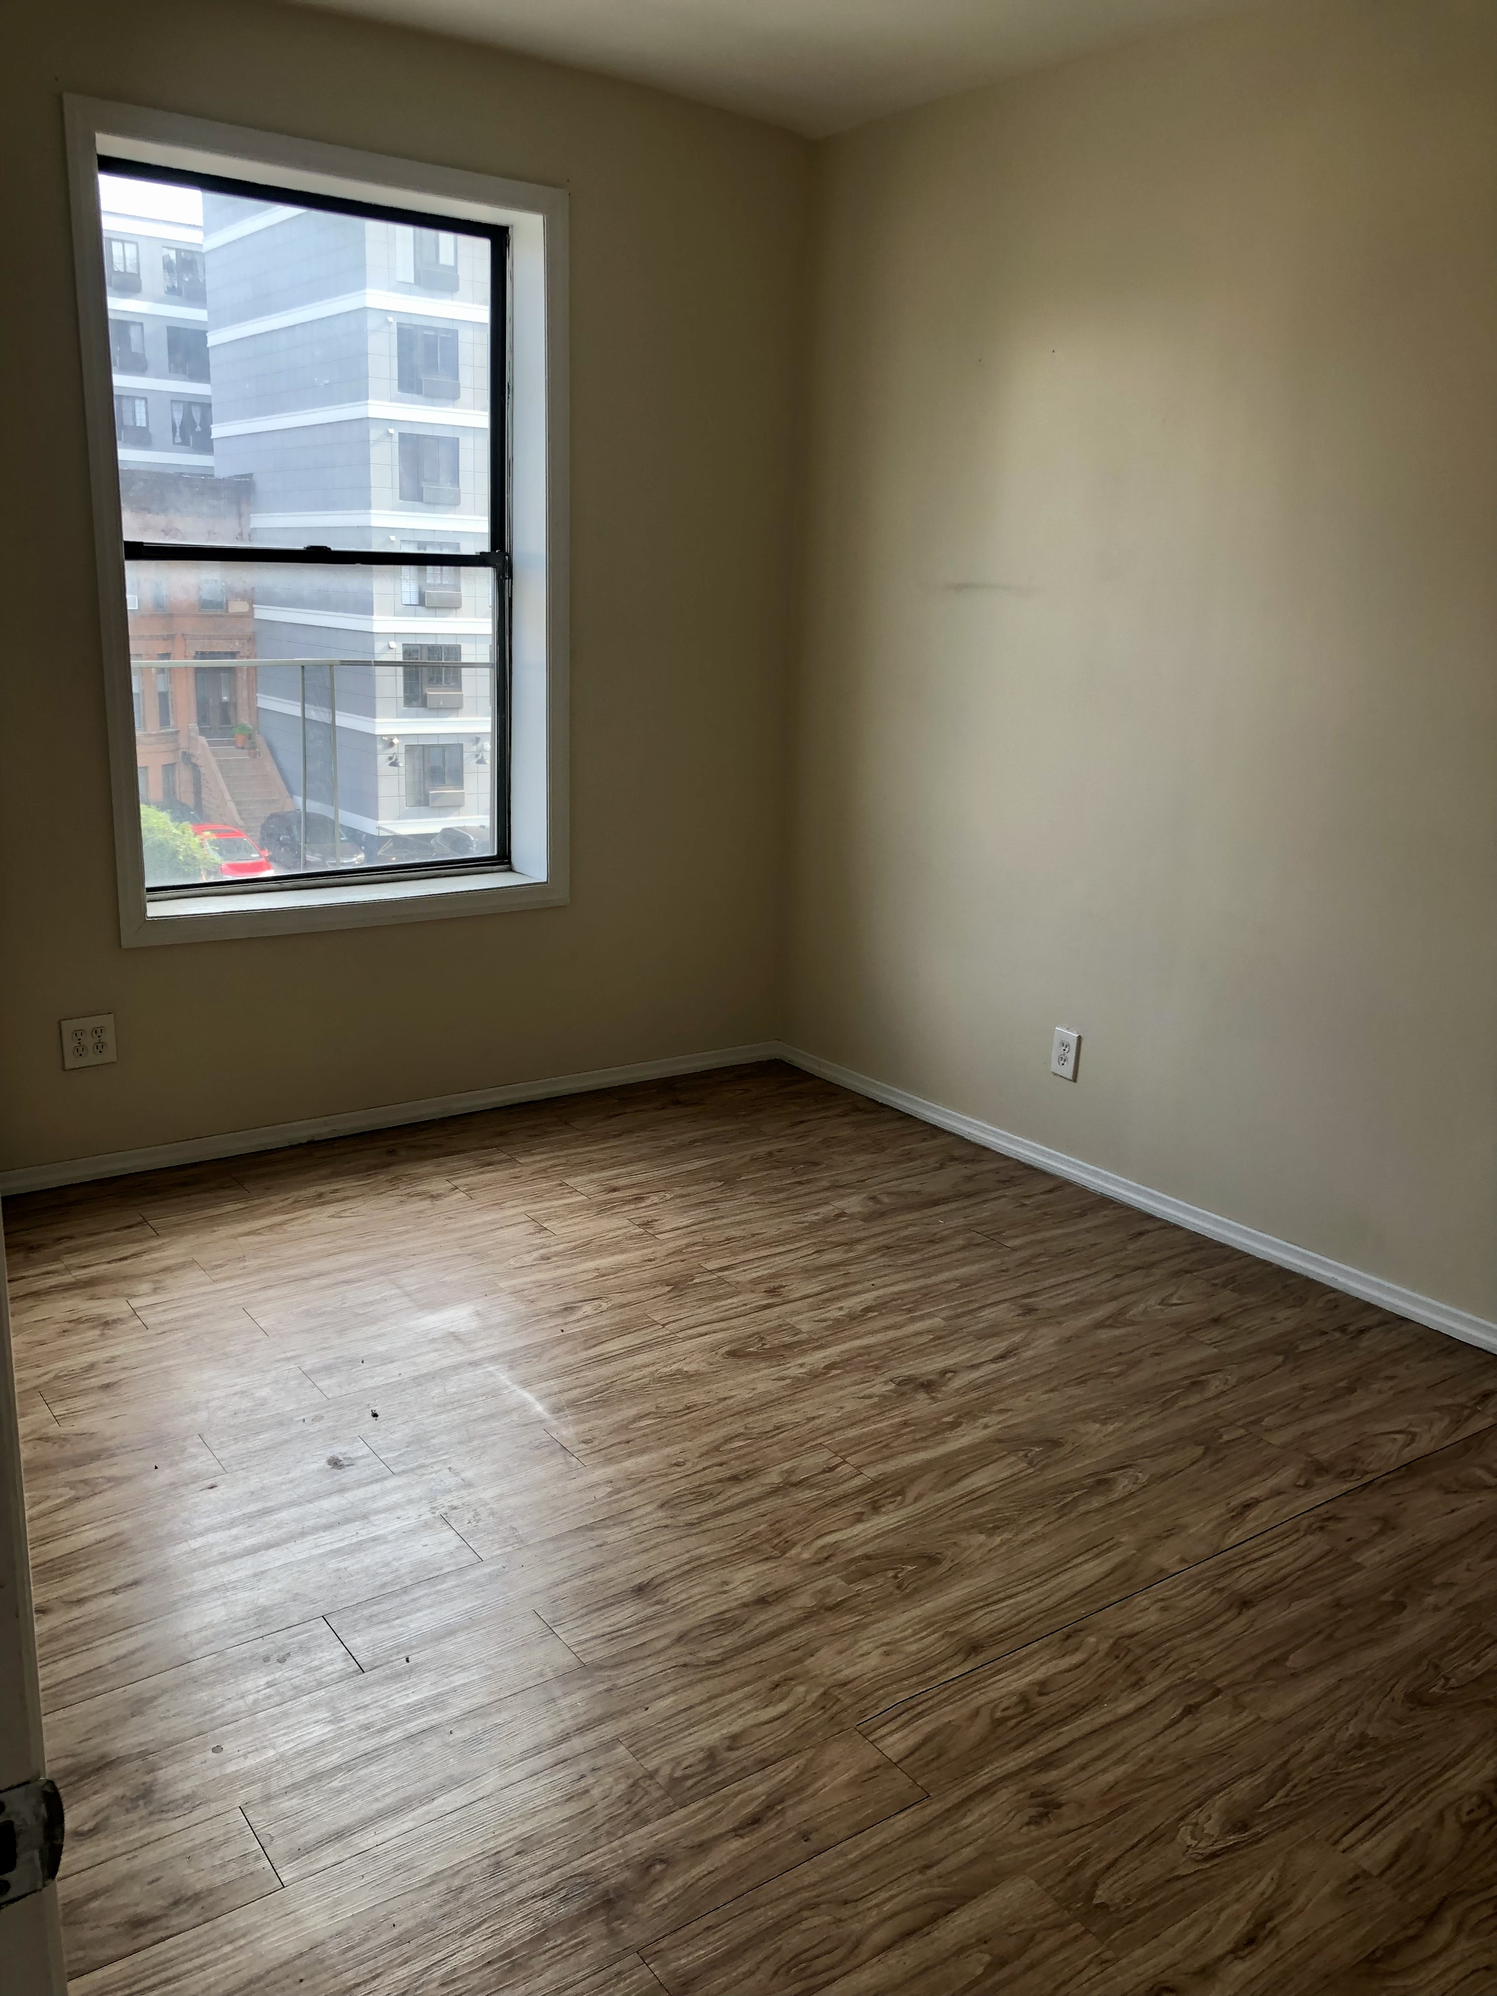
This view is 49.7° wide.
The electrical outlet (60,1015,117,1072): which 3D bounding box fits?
[{"bbox_3d":[-1.582,0.108,3.882,0.120,0.119,0.013,-8,17,-35],"label":"electrical outlet"}]

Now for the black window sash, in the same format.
[{"bbox_3d":[-1.095,-1.135,4.149,1.055,1.701,0.089,-8,17,-35],"label":"black window sash"}]

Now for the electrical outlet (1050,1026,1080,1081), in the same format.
[{"bbox_3d":[0.807,0.147,4.127,0.014,0.115,0.073,-8,17,-35],"label":"electrical outlet"}]

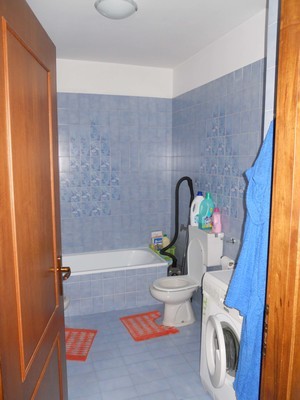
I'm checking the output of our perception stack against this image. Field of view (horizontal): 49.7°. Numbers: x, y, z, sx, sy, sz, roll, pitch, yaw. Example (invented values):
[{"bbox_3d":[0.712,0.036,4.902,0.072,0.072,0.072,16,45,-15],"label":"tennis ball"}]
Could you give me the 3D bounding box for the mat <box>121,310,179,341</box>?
[{"bbox_3d":[-0.015,1.190,3.105,0.425,0.015,0.435,-3,8,-23],"label":"mat"}]

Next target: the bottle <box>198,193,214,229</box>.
[{"bbox_3d":[0.547,0.107,3.133,0.148,0.360,0.090,1,7,5],"label":"bottle"}]

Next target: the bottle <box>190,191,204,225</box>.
[{"bbox_3d":[0.488,0.092,3.263,0.155,0.360,0.095,2,8,11],"label":"bottle"}]

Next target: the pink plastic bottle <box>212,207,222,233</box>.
[{"bbox_3d":[0.621,0.183,3.033,0.088,0.240,0.062,1,8,8],"label":"pink plastic bottle"}]

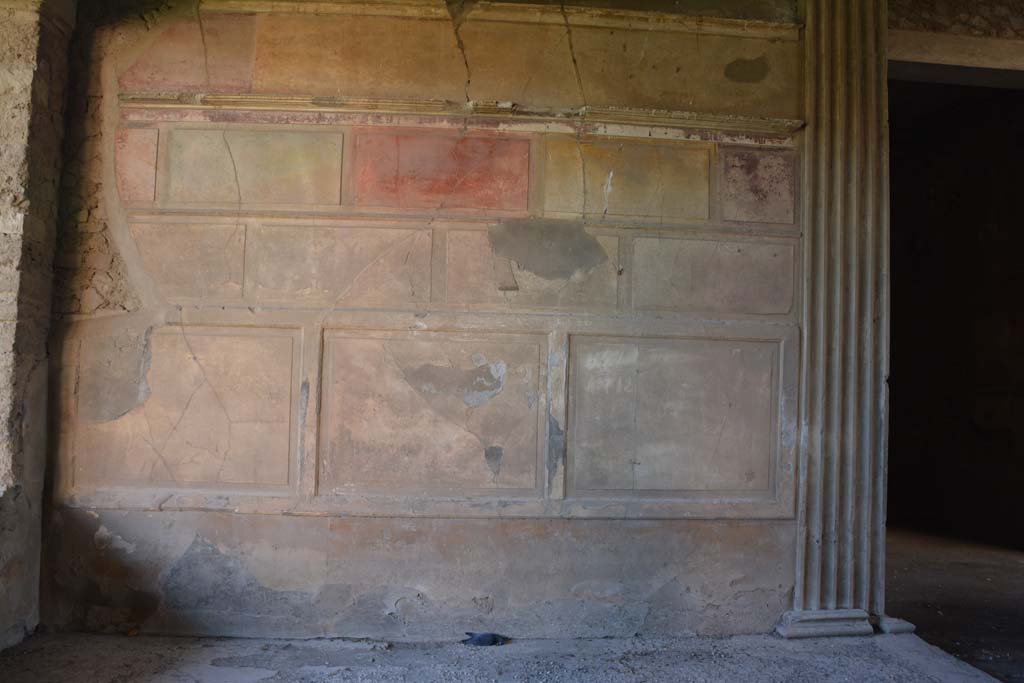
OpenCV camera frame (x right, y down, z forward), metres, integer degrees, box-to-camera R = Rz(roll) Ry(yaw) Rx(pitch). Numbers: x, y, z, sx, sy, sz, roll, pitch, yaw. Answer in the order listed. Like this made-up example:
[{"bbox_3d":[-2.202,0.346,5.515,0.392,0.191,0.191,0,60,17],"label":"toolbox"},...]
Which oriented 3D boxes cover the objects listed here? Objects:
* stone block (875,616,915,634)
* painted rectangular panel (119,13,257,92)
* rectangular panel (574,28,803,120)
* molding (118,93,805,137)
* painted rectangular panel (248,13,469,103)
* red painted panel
[{"bbox_3d":[2.271,1.673,4.555,0.195,0.080,0.120,1,-1,-3],"label":"stone block"},{"bbox_3d":[-1.849,-1.642,4.391,0.757,0.435,0.040,1,-1,-3],"label":"painted rectangular panel"},{"bbox_3d":[1.042,-1.581,4.547,1.351,0.471,0.040,1,-1,-3],"label":"rectangular panel"},{"bbox_3d":[-0.243,-1.293,4.413,3.878,0.085,0.100,1,-1,-3],"label":"molding"},{"bbox_3d":[-0.871,-1.637,4.444,1.213,0.449,0.040,1,-1,-3],"label":"painted rectangular panel"},{"bbox_3d":[-0.403,-0.986,4.450,1.003,0.446,0.040,1,-1,-3],"label":"red painted panel"}]

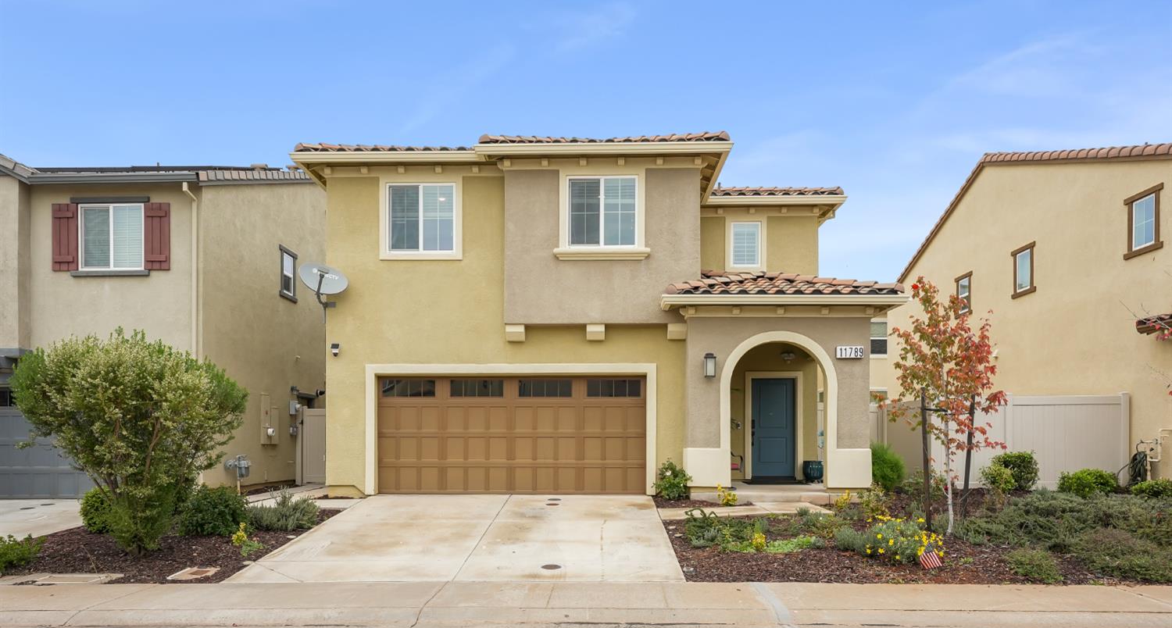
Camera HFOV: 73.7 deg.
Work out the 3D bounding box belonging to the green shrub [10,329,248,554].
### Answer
[{"bbox_3d":[-5.965,1.650,10.200,3.000,2.900,2.700,0,-4,0],"label":"green shrub"}]

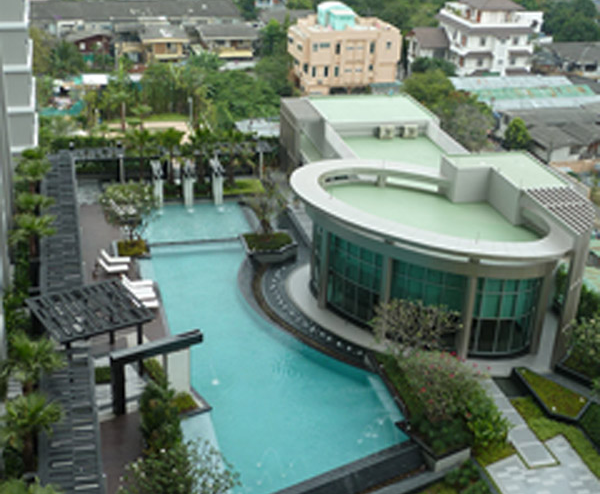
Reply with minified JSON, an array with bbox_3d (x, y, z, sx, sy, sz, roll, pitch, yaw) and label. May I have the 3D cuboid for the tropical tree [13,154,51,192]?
[{"bbox_3d":[-18.002,-4.436,62.540,2.400,3.500,2.400,2,25,0],"label":"tropical tree"}]

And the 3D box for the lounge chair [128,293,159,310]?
[{"bbox_3d":[-9.148,3.230,53.697,1.850,0.800,0.680,1,25,-4],"label":"lounge chair"}]

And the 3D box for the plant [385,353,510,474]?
[{"bbox_3d":[6.392,6.751,40.592,3.500,2.900,5.800,-4,25,-14],"label":"plant"}]

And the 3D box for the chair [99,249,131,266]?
[{"bbox_3d":[-10.938,0.736,54.661,1.800,0.850,0.650,-4,24,-13],"label":"chair"}]

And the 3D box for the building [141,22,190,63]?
[{"bbox_3d":[-18.577,-27.772,128.990,6.200,6.300,7.000,2,25,-2],"label":"building"}]

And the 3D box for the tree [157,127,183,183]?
[{"bbox_3d":[-9.180,-6.282,65.423,2.000,4.100,2.000,-4,25,-14],"label":"tree"}]

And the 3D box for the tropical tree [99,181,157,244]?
[{"bbox_3d":[-10.556,-2.098,56.330,3.400,3.700,3.400,-4,25,-14],"label":"tropical tree"}]

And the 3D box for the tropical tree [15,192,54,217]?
[{"bbox_3d":[-16.249,-1.714,56.828,2.450,3.500,2.450,2,25,0],"label":"tropical tree"}]

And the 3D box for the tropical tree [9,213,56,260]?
[{"bbox_3d":[-15.403,-0.206,53.655,2.650,3.500,2.650,2,25,0],"label":"tropical tree"}]

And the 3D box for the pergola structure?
[{"bbox_3d":[-10.608,4.212,47.026,4.750,3.000,4.700,-15,30,-32],"label":"pergola structure"}]

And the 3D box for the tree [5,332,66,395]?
[{"bbox_3d":[-11.786,5.542,40.408,2.600,3.500,2.600,-4,25,-14],"label":"tree"}]

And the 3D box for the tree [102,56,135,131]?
[{"bbox_3d":[-19.988,-16.989,102.544,3.500,8.700,3.500,2,25,0],"label":"tree"}]

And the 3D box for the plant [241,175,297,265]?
[{"bbox_3d":[-1.911,-1.651,56.869,3.400,4.400,3.200,-4,25,-14],"label":"plant"}]

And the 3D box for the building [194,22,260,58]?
[{"bbox_3d":[-12.093,-33.749,153.811,9.300,6.600,9.000,-3,25,-11],"label":"building"}]

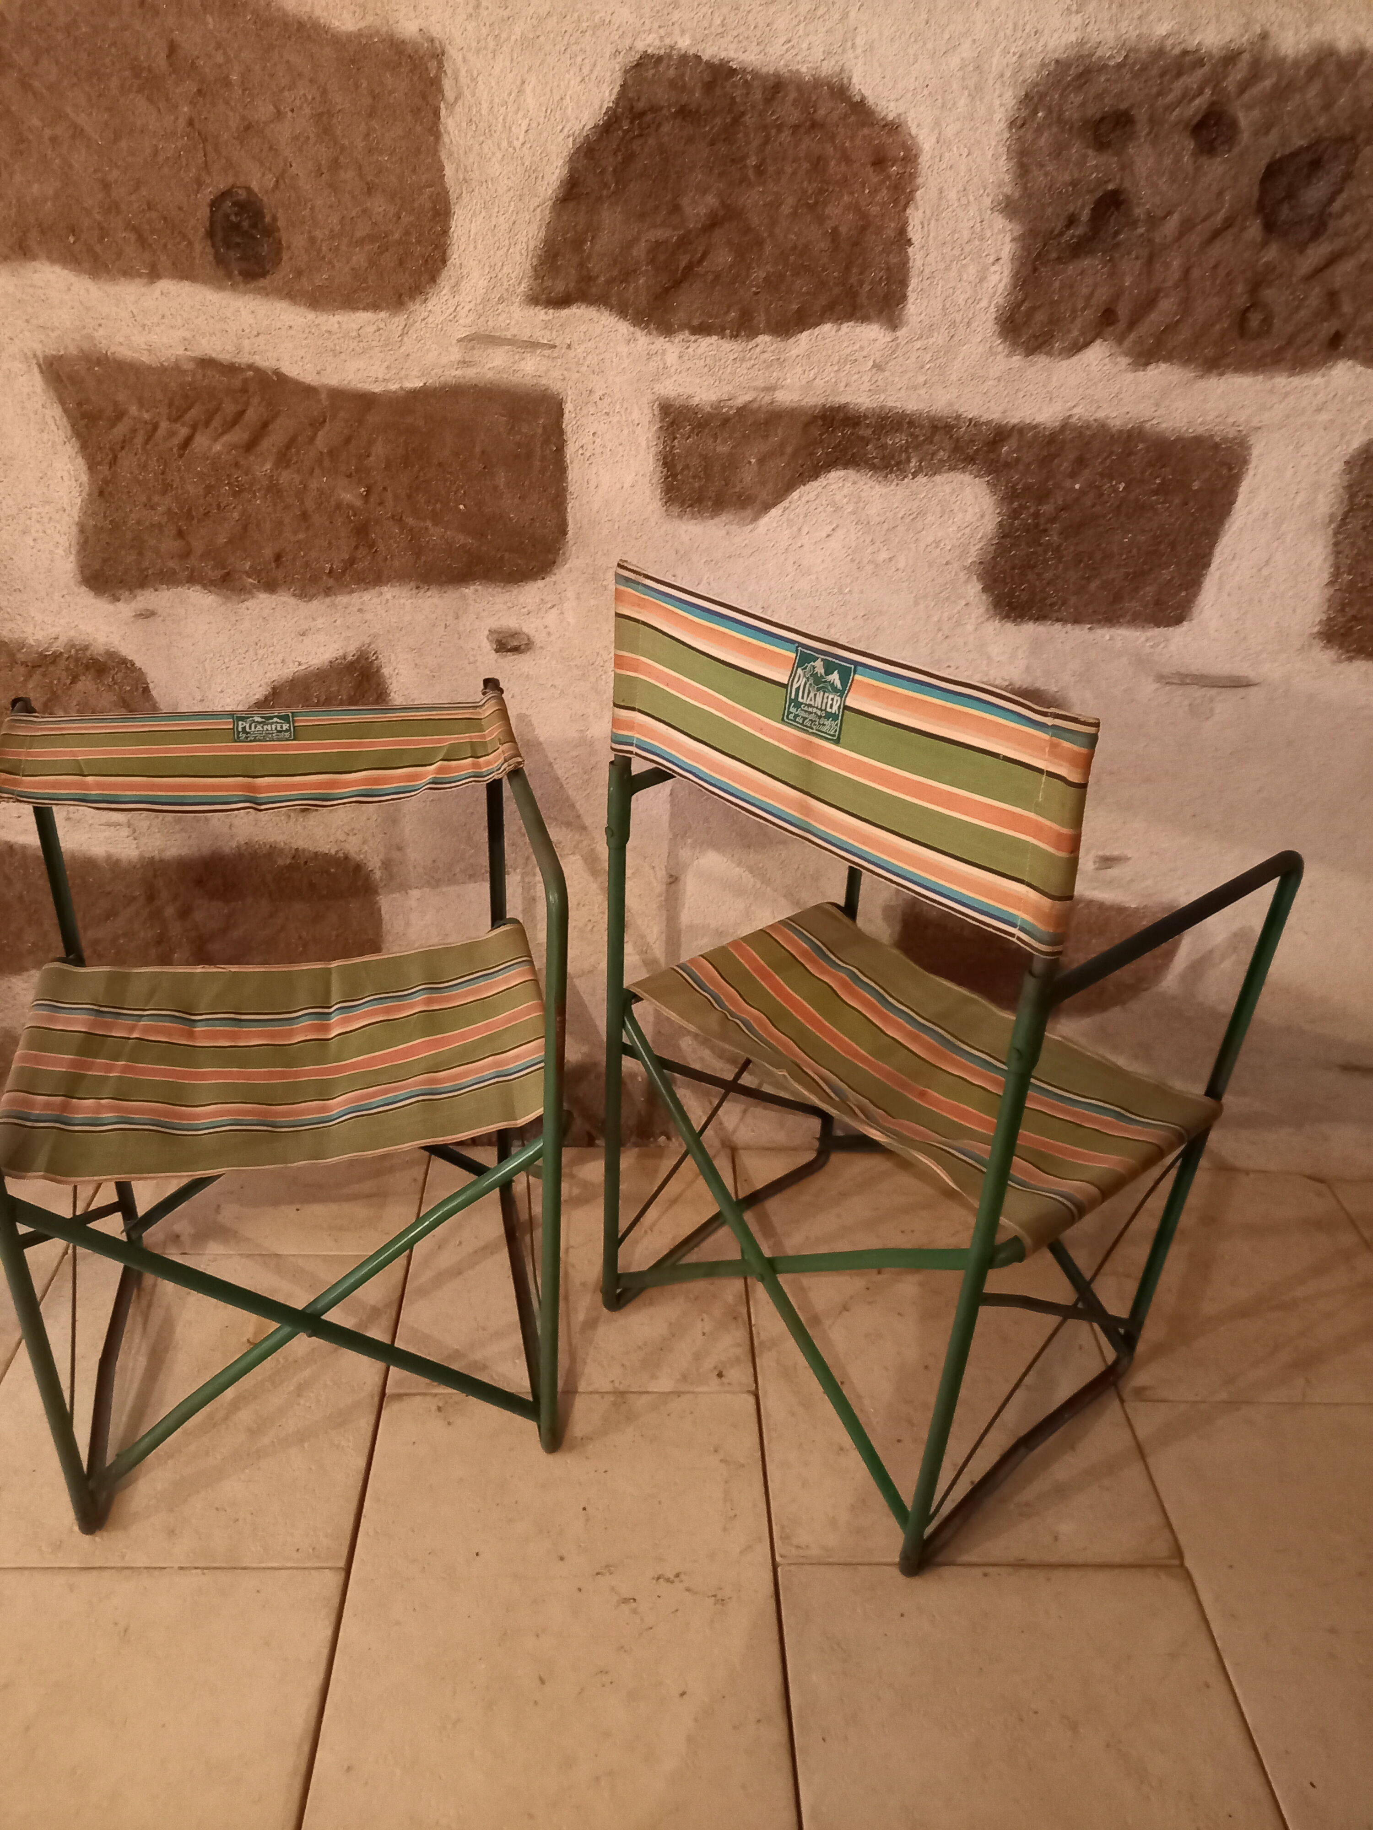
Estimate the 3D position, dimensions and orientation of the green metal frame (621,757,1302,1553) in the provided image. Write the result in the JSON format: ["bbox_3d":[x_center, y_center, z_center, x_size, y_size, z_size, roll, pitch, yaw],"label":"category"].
[{"bbox_3d":[0.220,0.133,1.258,0.397,0.770,0.449,-24,41,-37],"label":"green metal frame"}]

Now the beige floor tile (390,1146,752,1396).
[{"bbox_3d":[-0.126,0.402,1.530,0.384,0.011,0.370,2,32,-4],"label":"beige floor tile"}]

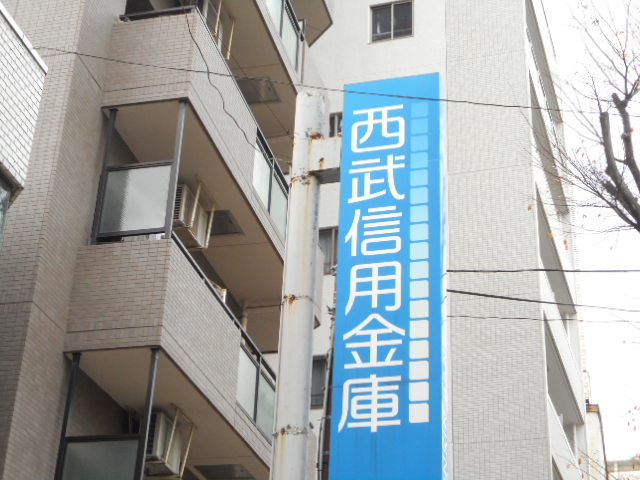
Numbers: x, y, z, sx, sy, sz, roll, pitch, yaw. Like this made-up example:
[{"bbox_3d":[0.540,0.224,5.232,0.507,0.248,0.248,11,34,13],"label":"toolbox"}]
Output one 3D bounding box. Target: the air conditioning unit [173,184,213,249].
[{"bbox_3d":[-1.677,-0.278,15.506,0.285,0.525,0.800,-5,-29,13],"label":"air conditioning unit"}]

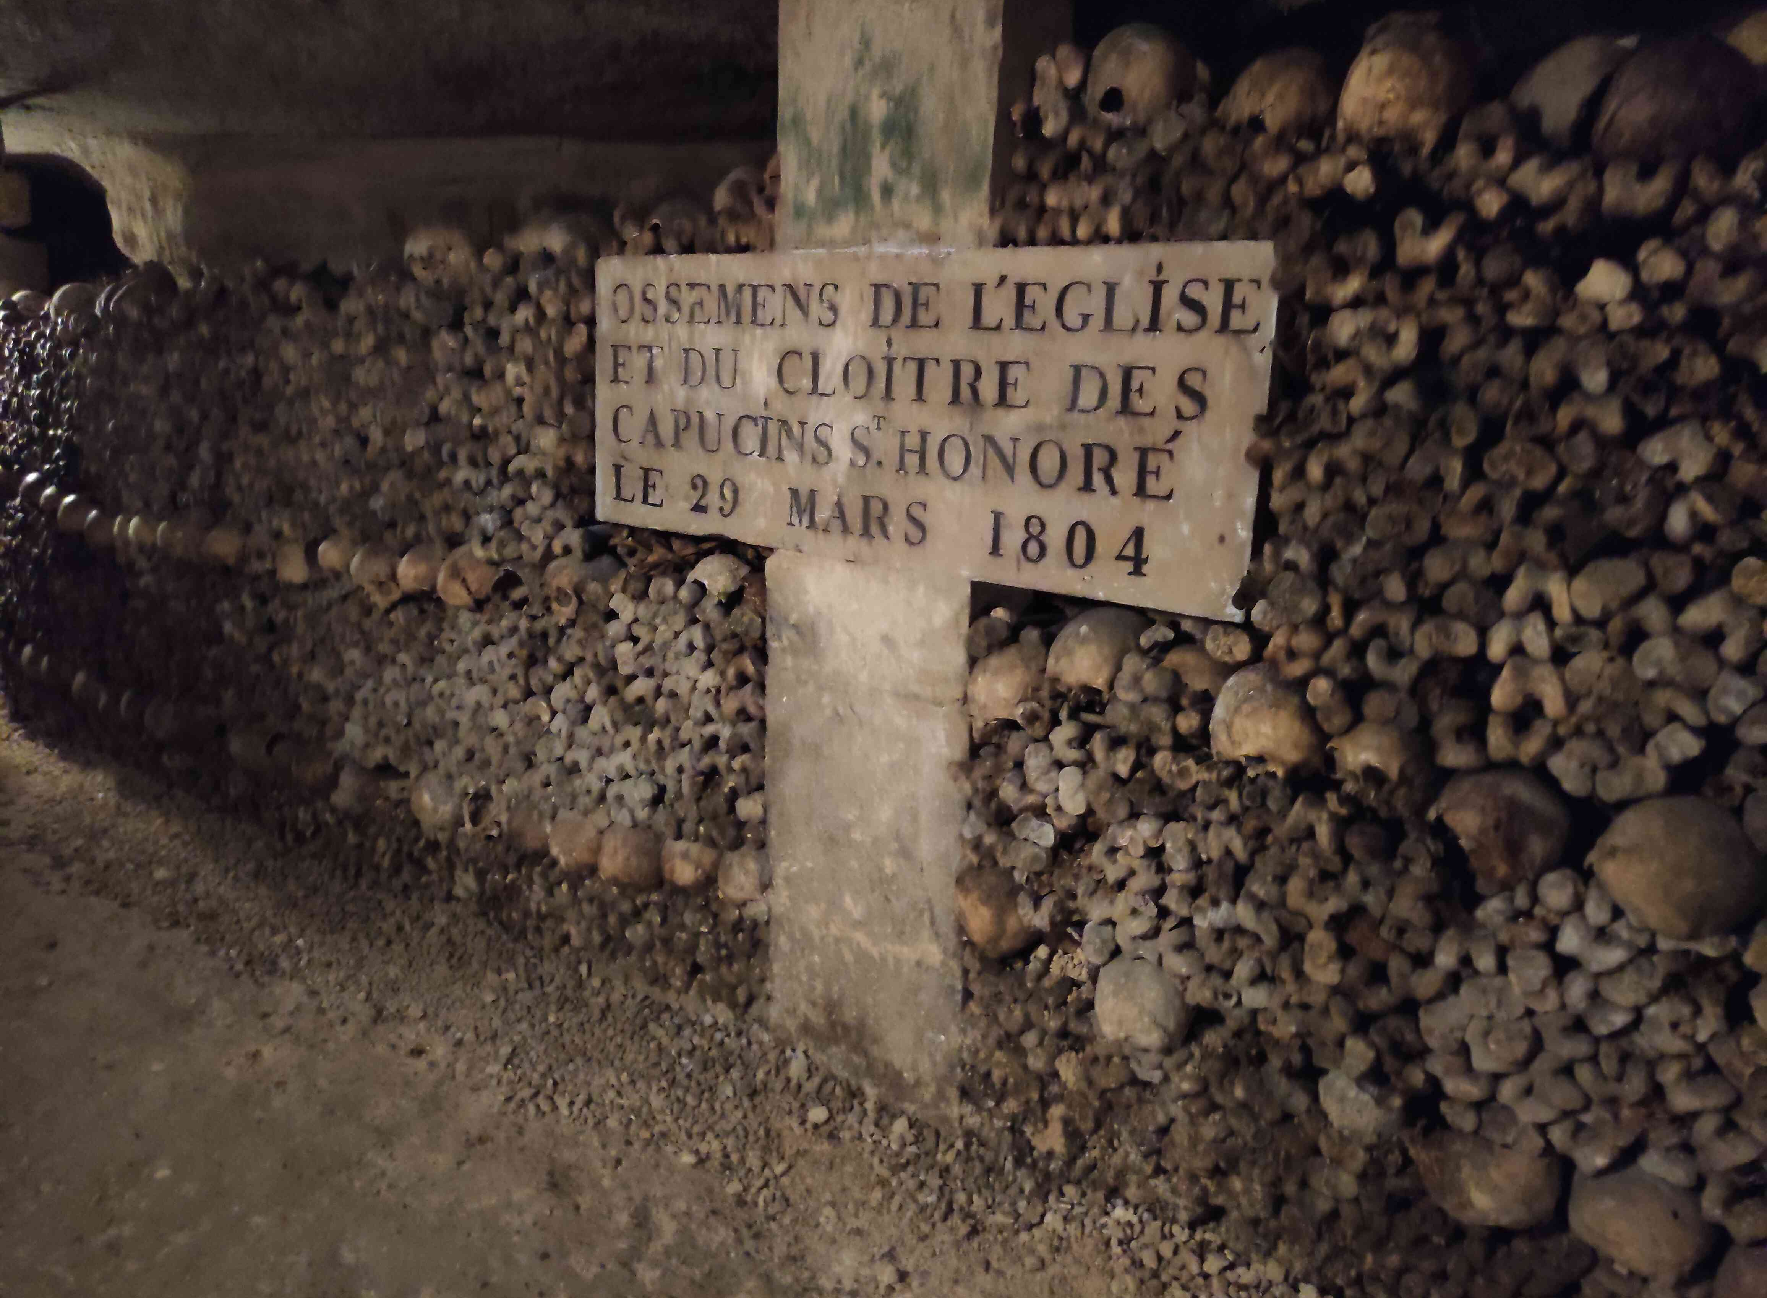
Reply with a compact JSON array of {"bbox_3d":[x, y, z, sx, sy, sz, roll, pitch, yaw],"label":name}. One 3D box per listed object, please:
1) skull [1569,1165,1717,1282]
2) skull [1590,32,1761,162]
[{"bbox_3d":[0.804,0.612,1.352,0.145,0.145,0.180,8,31,34],"label":"skull"},{"bbox_3d":[0.762,-0.517,1.232,0.150,0.140,0.180,9,12,38],"label":"skull"}]

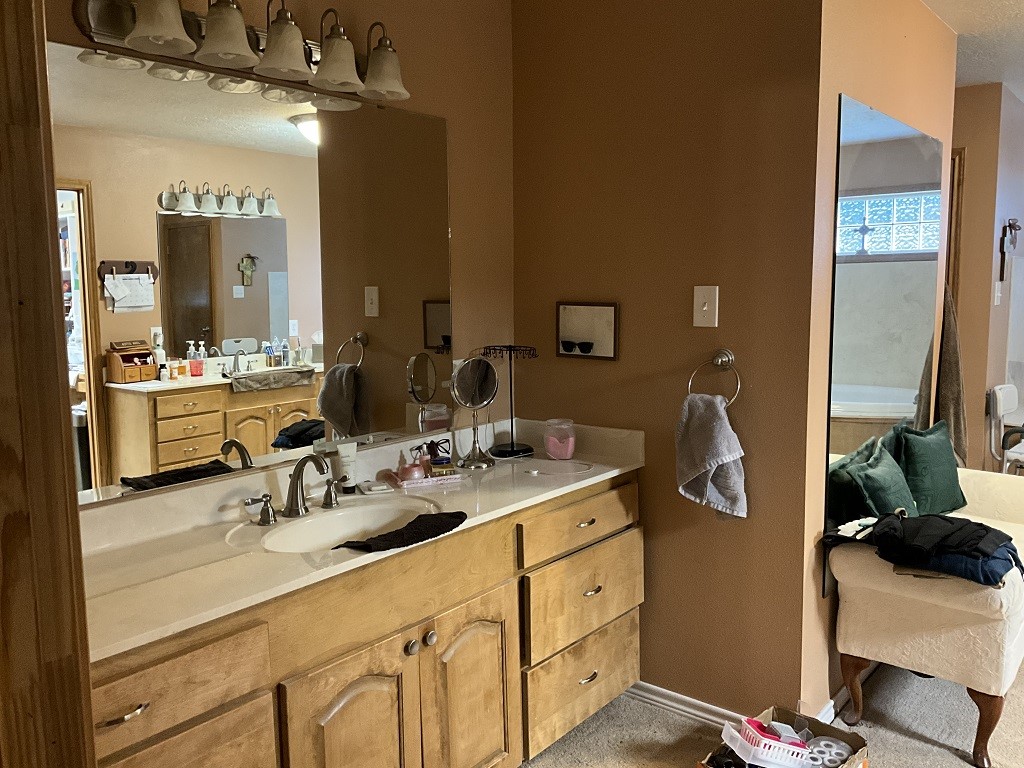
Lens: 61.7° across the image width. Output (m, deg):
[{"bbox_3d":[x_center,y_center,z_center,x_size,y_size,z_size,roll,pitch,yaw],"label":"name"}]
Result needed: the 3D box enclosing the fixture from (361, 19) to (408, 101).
[{"bbox_3d":[-0.363,-0.906,2.385,0.160,0.200,0.147,-1,7,0],"label":"fixture"}]

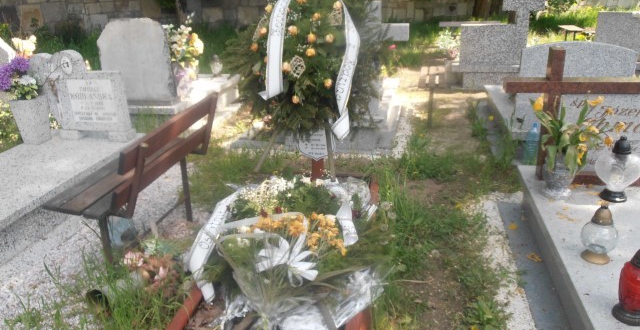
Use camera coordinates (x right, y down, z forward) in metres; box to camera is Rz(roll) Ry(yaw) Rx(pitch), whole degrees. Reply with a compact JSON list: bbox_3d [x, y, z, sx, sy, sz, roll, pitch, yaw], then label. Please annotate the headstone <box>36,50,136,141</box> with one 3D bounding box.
[{"bbox_3d":[-1.844,-0.590,4.543,0.760,0.720,0.280,2,19,8],"label":"headstone"}]

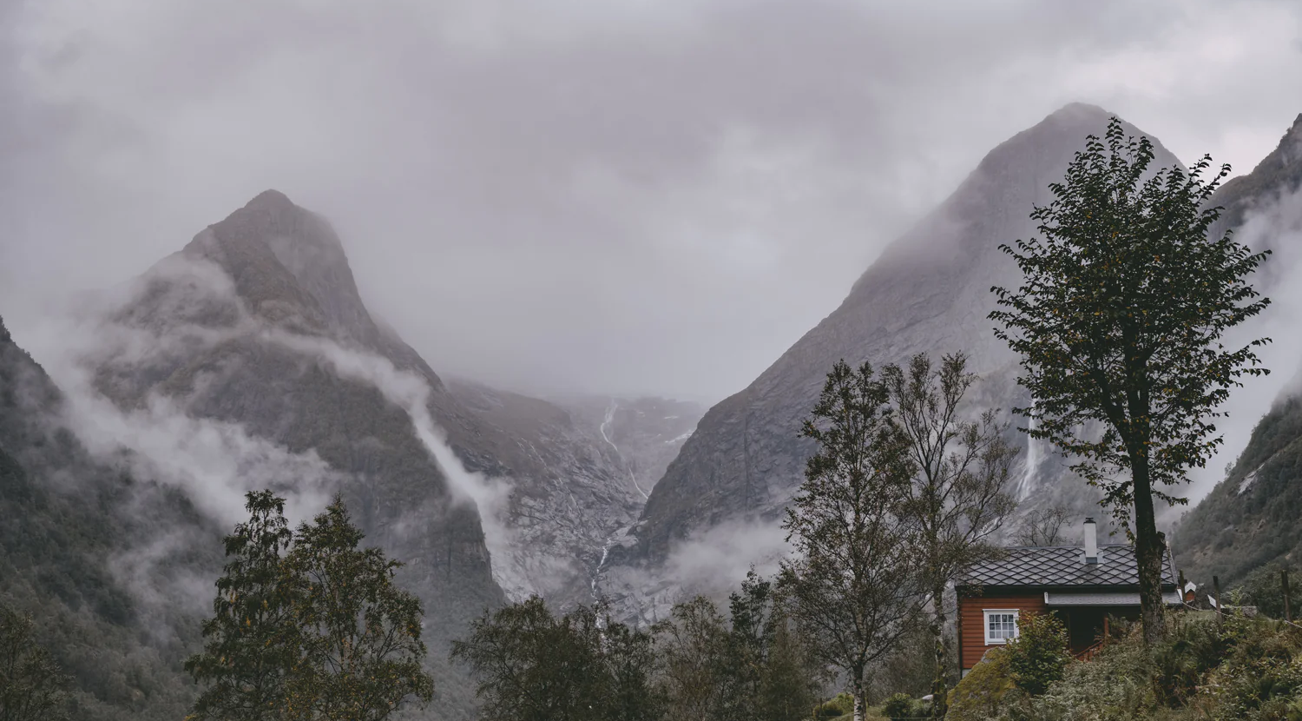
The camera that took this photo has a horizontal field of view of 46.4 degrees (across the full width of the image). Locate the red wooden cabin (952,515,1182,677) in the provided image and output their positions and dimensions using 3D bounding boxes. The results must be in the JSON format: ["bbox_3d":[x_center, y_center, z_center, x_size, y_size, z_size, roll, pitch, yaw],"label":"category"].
[{"bbox_3d":[13.363,7.769,49.113,6.750,5.308,6.200,-2,-10,12],"label":"red wooden cabin"}]

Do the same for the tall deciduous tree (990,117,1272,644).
[{"bbox_3d":[8.219,0.350,25.998,4.823,9.432,4.823,-3,-10,17],"label":"tall deciduous tree"}]

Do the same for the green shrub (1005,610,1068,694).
[{"bbox_3d":[8.133,6.170,32.001,1.372,1.726,1.372,-2,-10,14],"label":"green shrub"}]

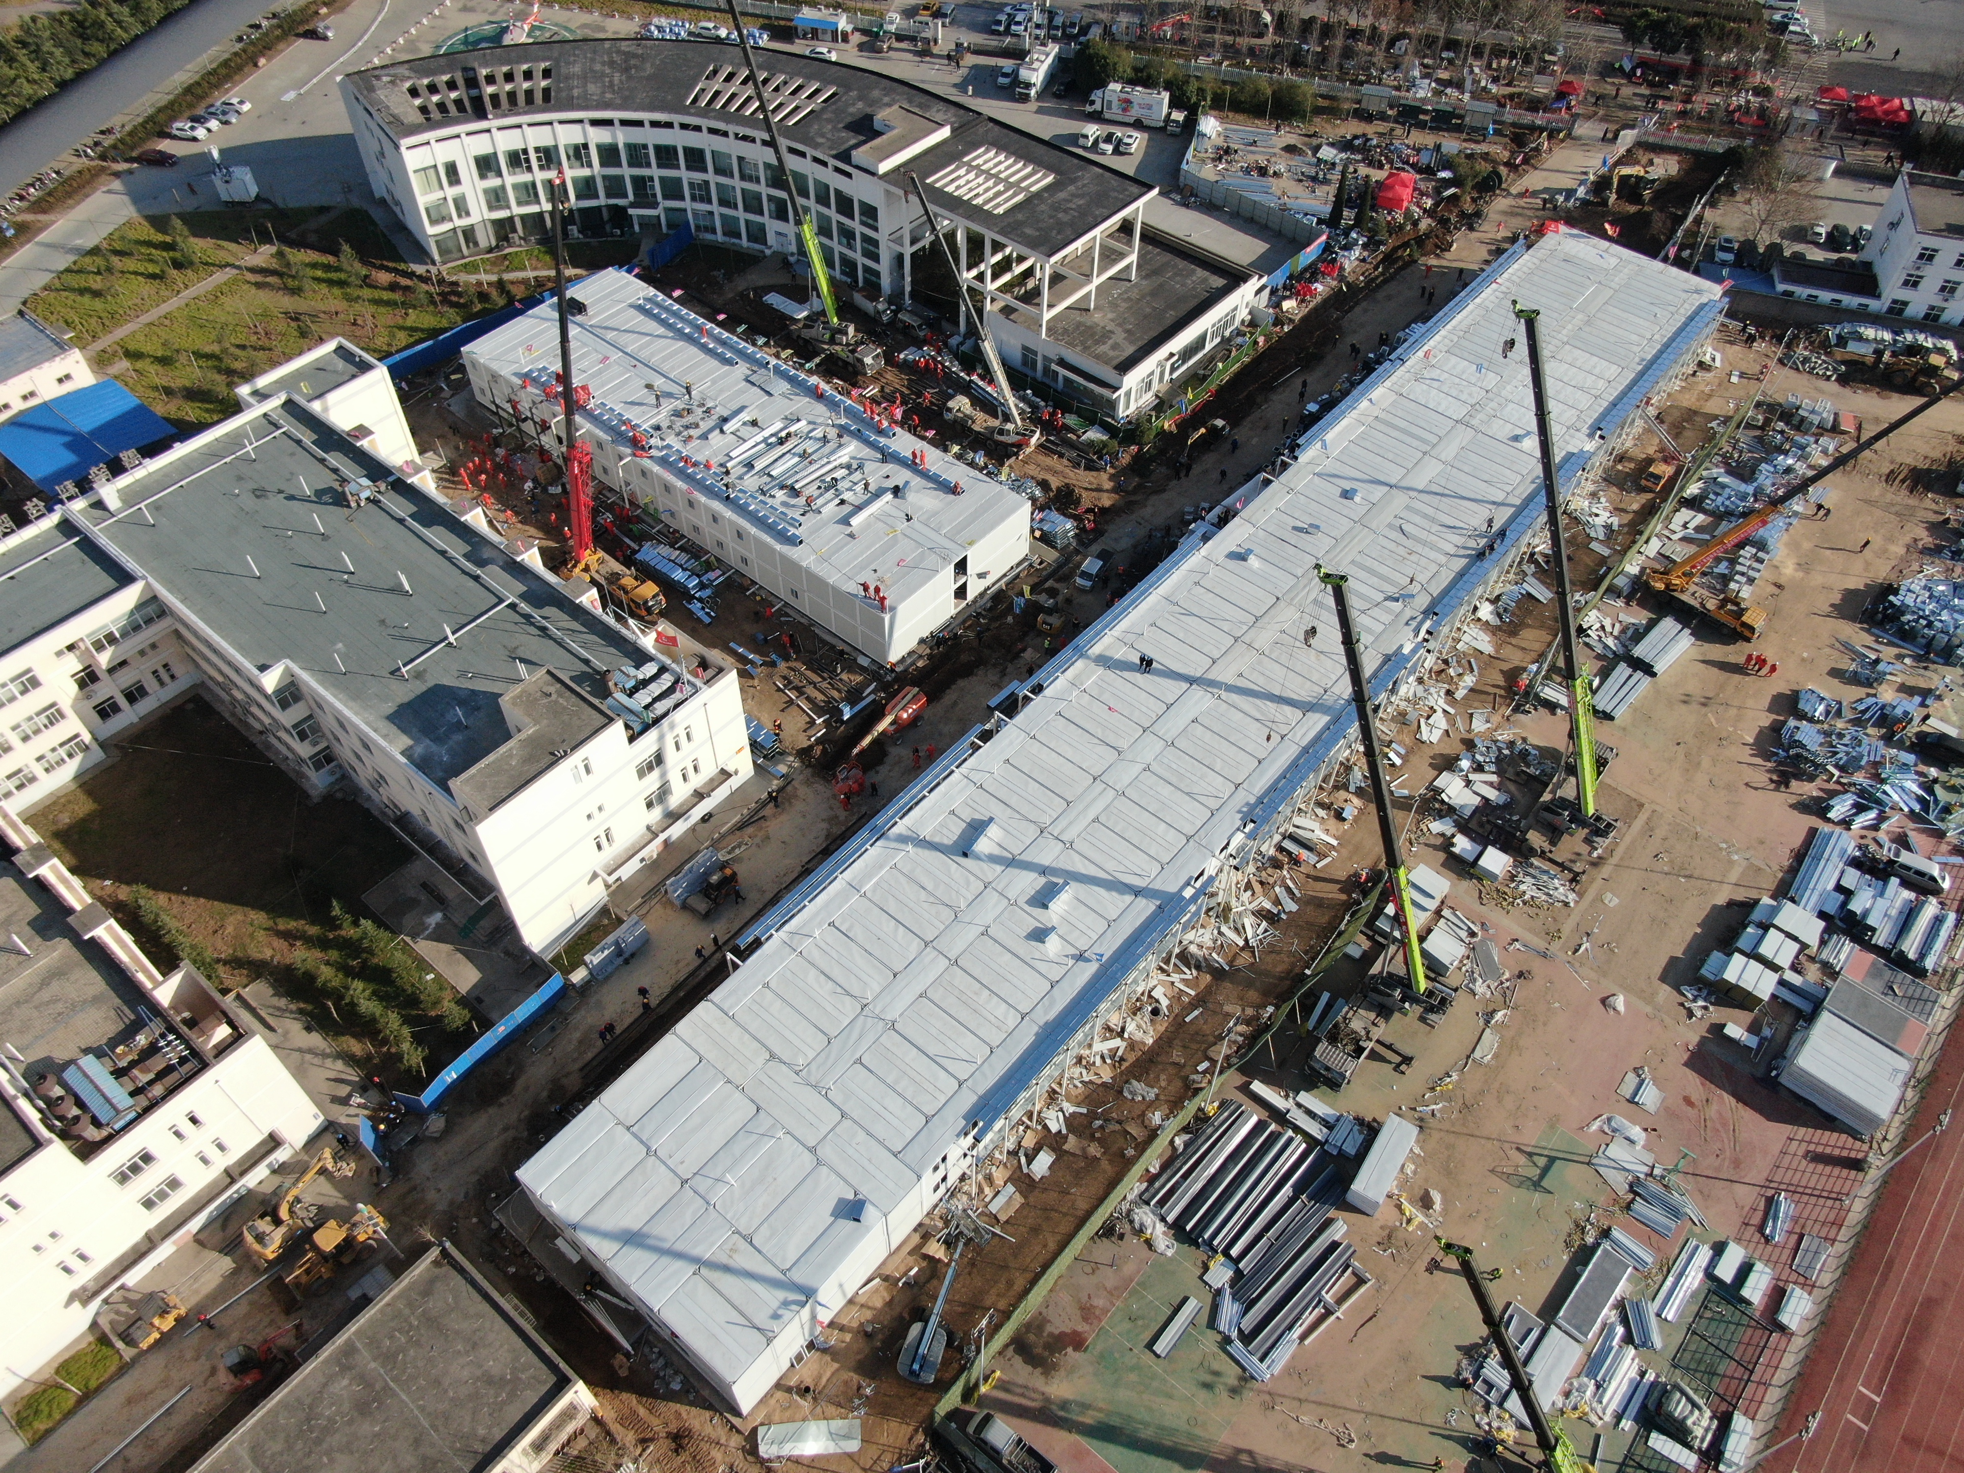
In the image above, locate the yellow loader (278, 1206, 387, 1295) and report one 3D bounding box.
[{"bbox_3d":[-38.382,30.338,79.757,2.550,3.150,6.900,38,59,26],"label":"yellow loader"}]

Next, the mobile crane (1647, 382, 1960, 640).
[{"bbox_3d":[72.204,-21.772,118.648,14.195,16.199,26.712,33,57,25],"label":"mobile crane"}]

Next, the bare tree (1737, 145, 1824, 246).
[{"bbox_3d":[91.015,-61.330,156.456,8.300,10.200,8.300,33,57,25],"label":"bare tree"}]

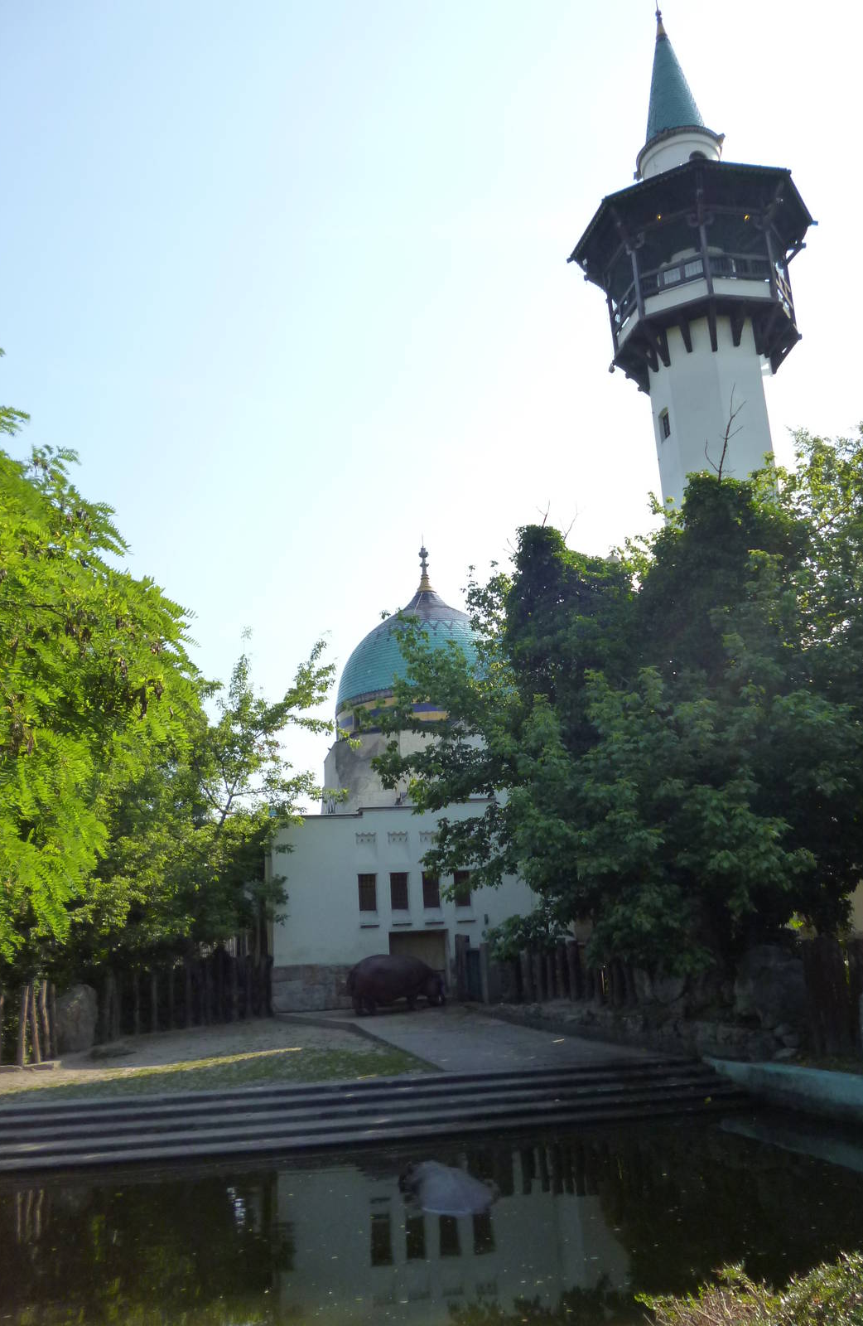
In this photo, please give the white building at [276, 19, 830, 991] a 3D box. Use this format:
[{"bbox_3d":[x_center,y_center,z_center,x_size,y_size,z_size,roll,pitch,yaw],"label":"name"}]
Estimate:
[{"bbox_3d":[3.228,-6.014,33.078,16.900,30.400,11.400,-1,-14,-10],"label":"white building"}]

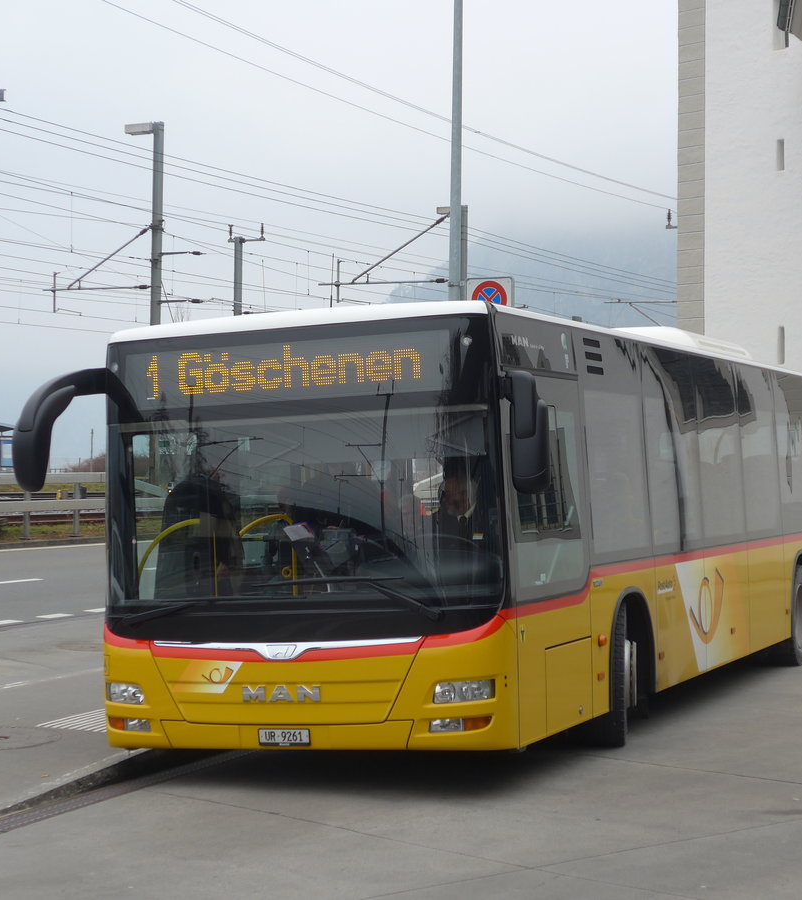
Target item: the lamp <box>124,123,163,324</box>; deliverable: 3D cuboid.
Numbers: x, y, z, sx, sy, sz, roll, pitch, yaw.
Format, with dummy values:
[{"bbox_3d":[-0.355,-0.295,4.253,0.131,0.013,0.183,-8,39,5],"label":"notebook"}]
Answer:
[{"bbox_3d":[-7.275,-3.832,57.272,1.300,10.646,0.300,0,-1,23],"label":"lamp"}]

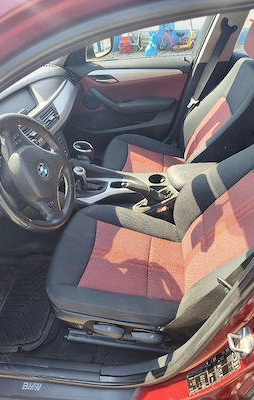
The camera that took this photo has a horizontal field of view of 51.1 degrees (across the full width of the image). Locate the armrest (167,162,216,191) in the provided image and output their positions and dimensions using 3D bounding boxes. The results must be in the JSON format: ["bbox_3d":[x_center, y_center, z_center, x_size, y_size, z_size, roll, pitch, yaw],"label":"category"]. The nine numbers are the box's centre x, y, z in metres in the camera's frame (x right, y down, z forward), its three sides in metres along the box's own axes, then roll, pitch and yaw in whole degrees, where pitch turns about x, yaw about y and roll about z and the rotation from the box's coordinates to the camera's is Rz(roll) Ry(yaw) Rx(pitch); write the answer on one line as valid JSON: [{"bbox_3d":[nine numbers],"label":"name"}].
[{"bbox_3d":[0.345,-0.097,1.207,0.320,0.075,0.155,1,38,7],"label":"armrest"}]

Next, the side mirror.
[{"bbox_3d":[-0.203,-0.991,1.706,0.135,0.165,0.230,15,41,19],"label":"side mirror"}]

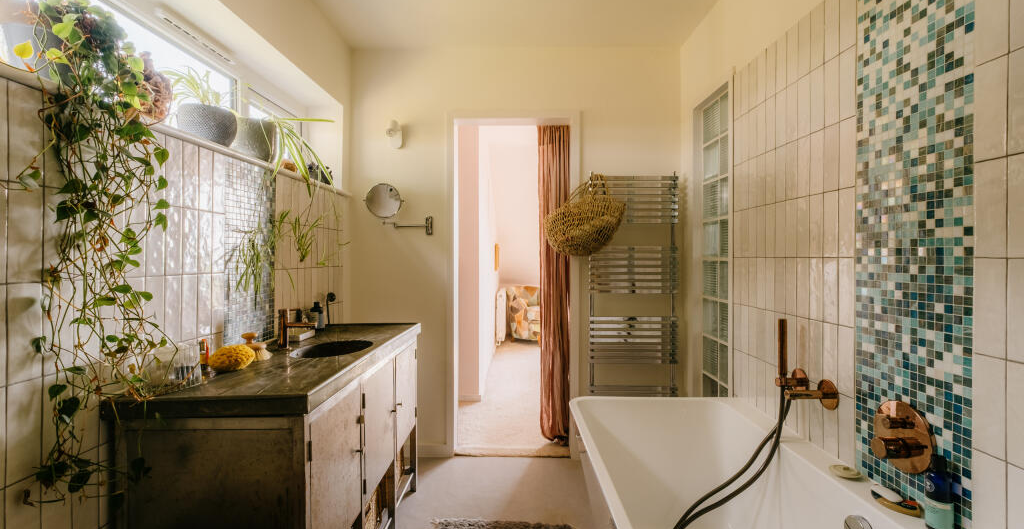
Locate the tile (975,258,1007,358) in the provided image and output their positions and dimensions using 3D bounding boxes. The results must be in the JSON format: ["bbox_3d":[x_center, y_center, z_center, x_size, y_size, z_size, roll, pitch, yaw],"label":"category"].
[{"bbox_3d":[0.989,0.088,0.878,0.009,0.202,0.058,0,0,0],"label":"tile"}]

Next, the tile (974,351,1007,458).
[{"bbox_3d":[1.016,0.297,0.905,0.010,0.204,0.062,0,1,0],"label":"tile"}]

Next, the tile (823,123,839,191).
[{"bbox_3d":[0.998,-0.331,1.328,0.010,0.203,0.062,0,1,1],"label":"tile"}]

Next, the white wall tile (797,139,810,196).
[{"bbox_3d":[1.000,-0.335,1.456,0.010,0.203,0.062,0,1,1],"label":"white wall tile"}]

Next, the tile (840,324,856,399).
[{"bbox_3d":[1.002,0.288,1.273,0.010,0.202,0.062,0,1,0],"label":"tile"}]

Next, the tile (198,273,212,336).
[{"bbox_3d":[-1.010,0.133,1.397,0.010,0.202,0.062,0,1,0],"label":"tile"}]

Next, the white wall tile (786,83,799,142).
[{"bbox_3d":[0.984,-0.528,1.490,0.010,0.200,0.060,0,0,0],"label":"white wall tile"}]

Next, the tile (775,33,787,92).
[{"bbox_3d":[1.001,-0.743,1.581,0.010,0.203,0.062,0,1,1],"label":"tile"}]

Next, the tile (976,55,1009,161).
[{"bbox_3d":[0.989,-0.319,0.877,0.009,0.202,0.058,0,0,0],"label":"tile"}]

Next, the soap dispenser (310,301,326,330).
[{"bbox_3d":[-0.899,0.239,1.989,0.050,0.133,0.056,0,0,6],"label":"soap dispenser"}]

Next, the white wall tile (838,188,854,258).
[{"bbox_3d":[1.000,-0.122,1.268,0.010,0.202,0.062,0,1,0],"label":"white wall tile"}]

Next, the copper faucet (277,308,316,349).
[{"bbox_3d":[-0.846,0.247,1.695,0.150,0.155,0.048,0,1,1],"label":"copper faucet"}]

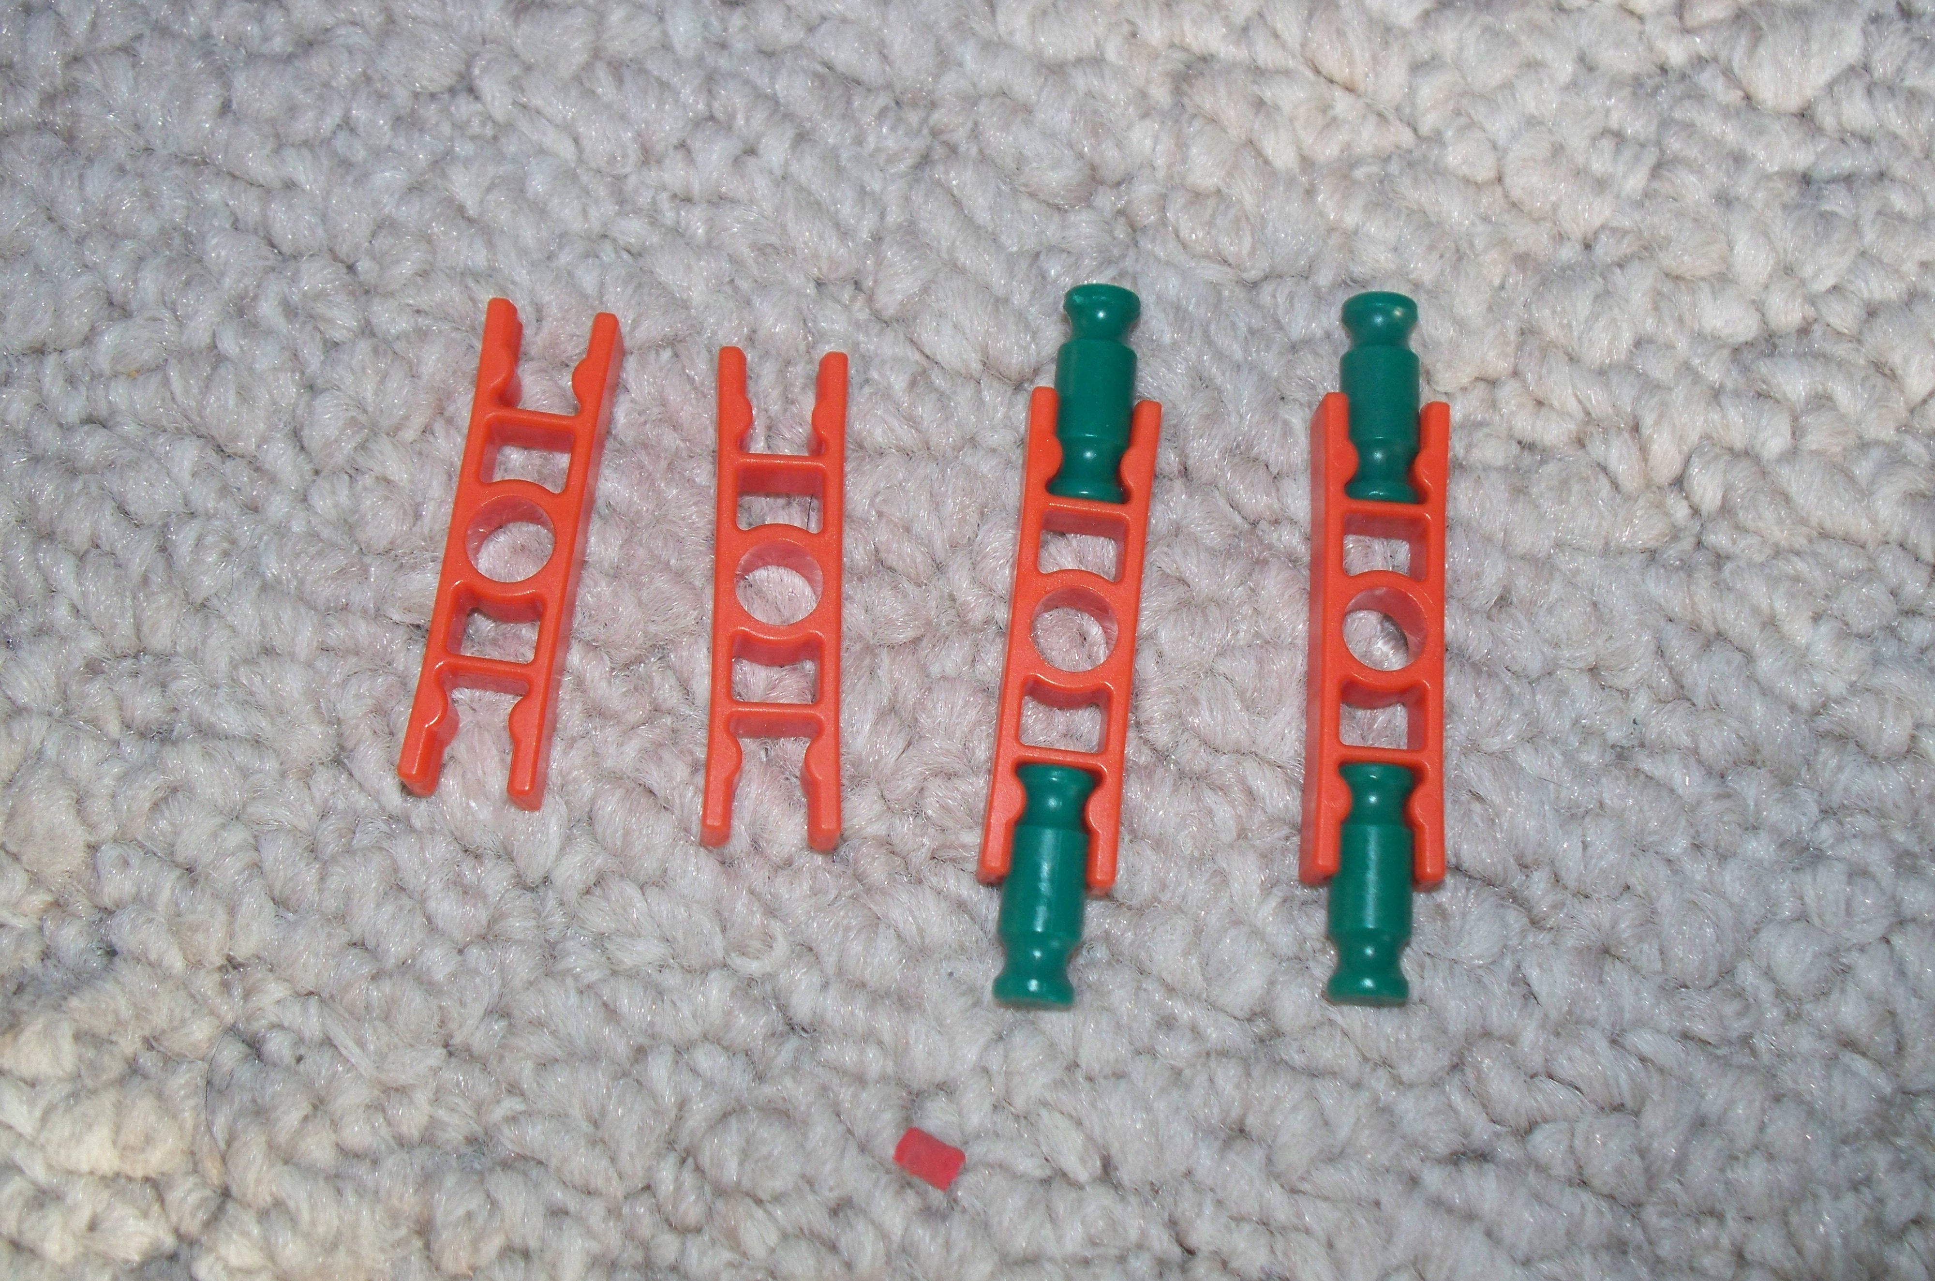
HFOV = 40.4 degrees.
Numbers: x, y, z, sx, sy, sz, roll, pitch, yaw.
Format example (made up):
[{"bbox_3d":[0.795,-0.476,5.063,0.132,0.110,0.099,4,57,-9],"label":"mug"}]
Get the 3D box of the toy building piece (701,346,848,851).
[{"bbox_3d":[-0.014,-0.003,0.198,0.010,0.006,0.038,1,72,-5],"label":"toy building piece"}]

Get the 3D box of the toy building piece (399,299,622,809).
[{"bbox_3d":[-0.034,-0.007,0.198,0.010,0.006,0.038,7,74,0],"label":"toy building piece"}]

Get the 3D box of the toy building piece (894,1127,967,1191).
[{"bbox_3d":[-0.003,0.037,0.190,0.005,0.002,0.003,28,74,5],"label":"toy building piece"}]

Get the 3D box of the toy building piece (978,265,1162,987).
[{"bbox_3d":[0.008,0.000,0.199,0.010,0.006,0.055,6,75,0],"label":"toy building piece"}]

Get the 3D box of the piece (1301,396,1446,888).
[{"bbox_3d":[0.032,0.000,0.202,0.010,0.006,0.038,4,74,-2],"label":"piece"}]

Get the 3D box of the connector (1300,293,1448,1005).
[{"bbox_3d":[0.032,0.000,0.202,0.010,0.006,0.055,4,74,-2],"label":"connector"}]

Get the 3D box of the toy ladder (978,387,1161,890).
[{"bbox_3d":[0.008,0.000,0.199,0.010,0.006,0.038,6,75,0],"label":"toy ladder"}]

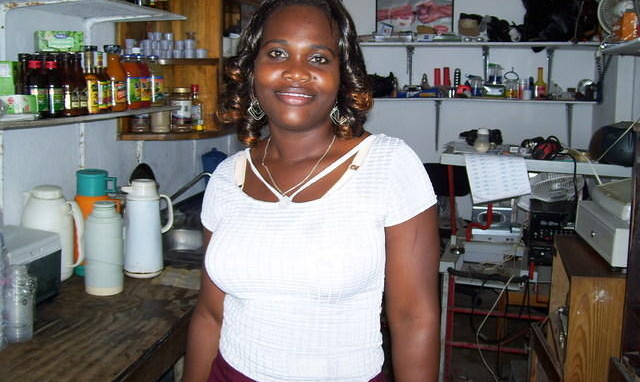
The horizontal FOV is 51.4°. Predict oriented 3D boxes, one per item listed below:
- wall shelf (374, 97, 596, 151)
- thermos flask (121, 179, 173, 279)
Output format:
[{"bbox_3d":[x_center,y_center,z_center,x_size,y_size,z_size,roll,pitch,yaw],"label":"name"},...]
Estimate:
[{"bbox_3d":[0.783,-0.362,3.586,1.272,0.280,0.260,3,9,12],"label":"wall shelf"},{"bbox_3d":[-0.542,0.114,2.093,0.160,0.295,0.130,-1,10,-14],"label":"thermos flask"}]

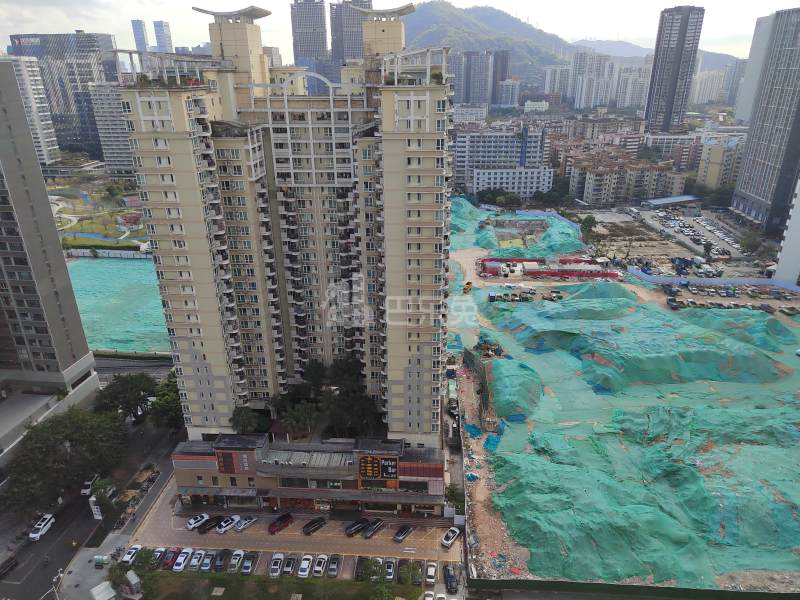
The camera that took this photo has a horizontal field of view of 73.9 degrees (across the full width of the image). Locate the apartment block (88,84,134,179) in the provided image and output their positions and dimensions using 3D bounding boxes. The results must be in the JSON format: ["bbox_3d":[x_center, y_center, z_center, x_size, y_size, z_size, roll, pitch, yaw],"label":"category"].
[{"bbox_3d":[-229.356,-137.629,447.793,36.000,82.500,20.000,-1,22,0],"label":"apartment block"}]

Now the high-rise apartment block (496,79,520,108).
[{"bbox_3d":[135.414,-252.491,671.890,27.252,46.000,22.000,1,23,5],"label":"high-rise apartment block"}]

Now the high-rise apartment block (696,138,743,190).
[{"bbox_3d":[227.929,-92.651,382.053,24.827,37.500,18.000,8,24,20],"label":"high-rise apartment block"}]

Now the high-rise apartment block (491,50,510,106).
[{"bbox_3d":[133.744,-280.531,715.586,24.301,100.500,24.000,1,23,5],"label":"high-rise apartment block"}]

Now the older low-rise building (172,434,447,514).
[{"bbox_3d":[-17.986,36.412,110.477,53.500,12.800,8.800,0,22,3],"label":"older low-rise building"}]

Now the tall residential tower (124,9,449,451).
[{"bbox_3d":[-17.060,-15.550,117.480,54.500,86.200,44.000,1,23,4],"label":"tall residential tower"}]

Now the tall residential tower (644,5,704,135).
[{"bbox_3d":[261.930,-205.056,517.399,32.721,141.000,28.000,7,24,18],"label":"tall residential tower"}]

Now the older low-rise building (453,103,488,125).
[{"bbox_3d":[82.043,-213.903,620.270,38.663,27.500,18.000,0,22,2],"label":"older low-rise building"}]

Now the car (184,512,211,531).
[{"bbox_3d":[-40.656,44.359,106.844,4.550,1.480,1.800,-17,27,-34],"label":"car"}]

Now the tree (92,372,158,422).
[{"bbox_3d":[-72.330,26.632,140.201,14.800,9.400,13.200,-1,22,0],"label":"tree"}]

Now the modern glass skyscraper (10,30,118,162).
[{"bbox_3d":[-357.180,-223.500,589.900,96.000,128.000,32.000,1,23,5],"label":"modern glass skyscraper"}]

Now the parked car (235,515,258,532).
[{"bbox_3d":[-30.739,44.418,106.362,4.550,1.480,1.800,-17,28,-34],"label":"parked car"}]

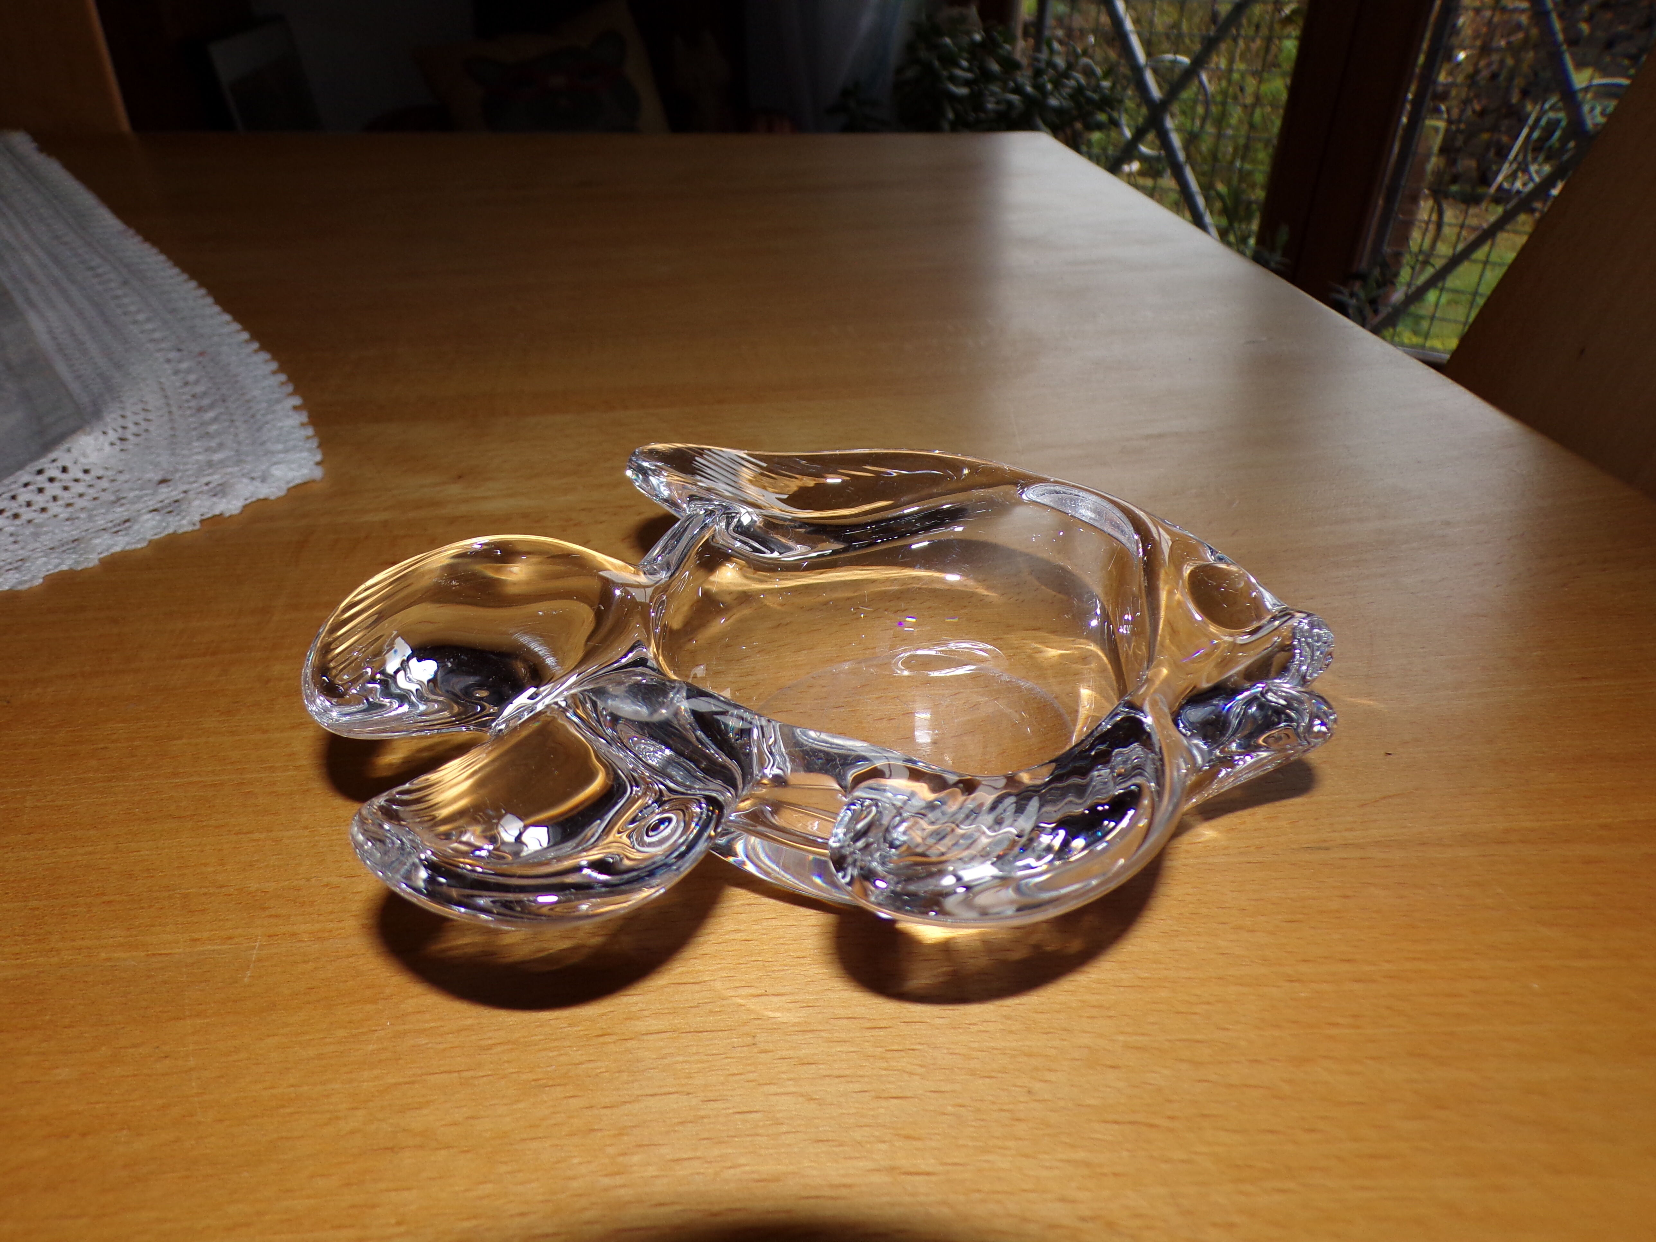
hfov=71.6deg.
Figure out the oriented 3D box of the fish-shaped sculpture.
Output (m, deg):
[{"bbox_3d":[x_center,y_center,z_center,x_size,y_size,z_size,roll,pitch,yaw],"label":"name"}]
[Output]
[{"bbox_3d":[0.004,0.019,0.245,0.208,0.062,0.146,-7,38,-9],"label":"fish-shaped sculpture"}]

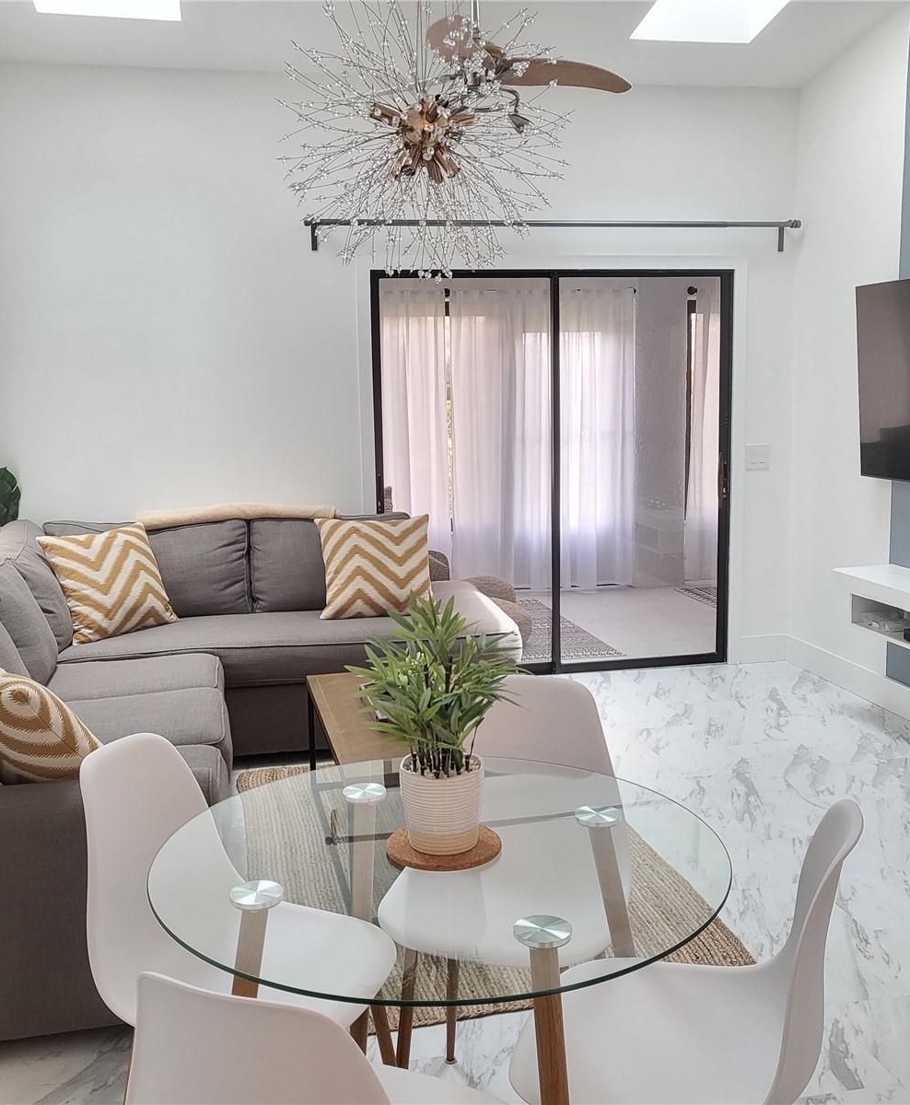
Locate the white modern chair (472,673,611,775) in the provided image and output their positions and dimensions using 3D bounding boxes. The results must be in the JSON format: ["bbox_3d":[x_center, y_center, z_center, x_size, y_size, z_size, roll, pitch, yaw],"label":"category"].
[{"bbox_3d":[0.103,0.700,2.185,0.470,0.820,0.500,1,8,14],"label":"white modern chair"}]

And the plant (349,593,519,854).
[{"bbox_3d":[-0.028,0.243,1.627,0.250,0.370,0.250,-1,8,0],"label":"plant"}]

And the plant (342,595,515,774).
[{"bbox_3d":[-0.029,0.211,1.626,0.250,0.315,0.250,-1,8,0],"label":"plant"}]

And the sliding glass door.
[{"bbox_3d":[0.519,-0.380,5.571,1.840,2.030,0.100,-2,8,-10],"label":"sliding glass door"}]

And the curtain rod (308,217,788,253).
[{"bbox_3d":[0.511,-1.530,5.340,2.450,0.150,0.110,-2,8,-10],"label":"curtain rod"}]

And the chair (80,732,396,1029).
[{"bbox_3d":[-0.364,0.744,1.919,0.500,0.820,0.470,1,8,16],"label":"chair"}]

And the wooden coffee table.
[{"bbox_3d":[-0.130,0.724,3.555,0.570,0.410,1.100,-3,8,-13],"label":"wooden coffee table"}]

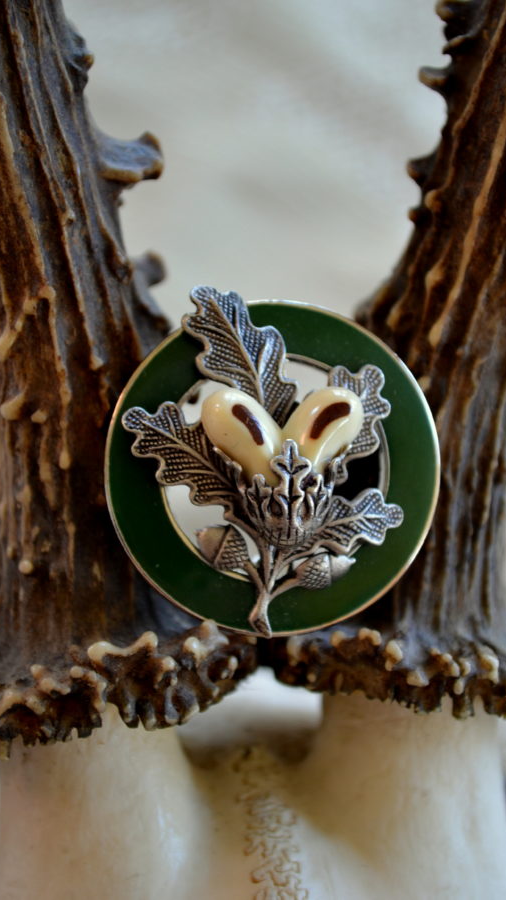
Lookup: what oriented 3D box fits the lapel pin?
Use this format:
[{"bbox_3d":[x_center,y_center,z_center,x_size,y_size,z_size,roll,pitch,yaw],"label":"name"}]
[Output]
[{"bbox_3d":[0.002,0.001,0.213,0.040,0.042,0.011,0,0,0],"label":"lapel pin"}]

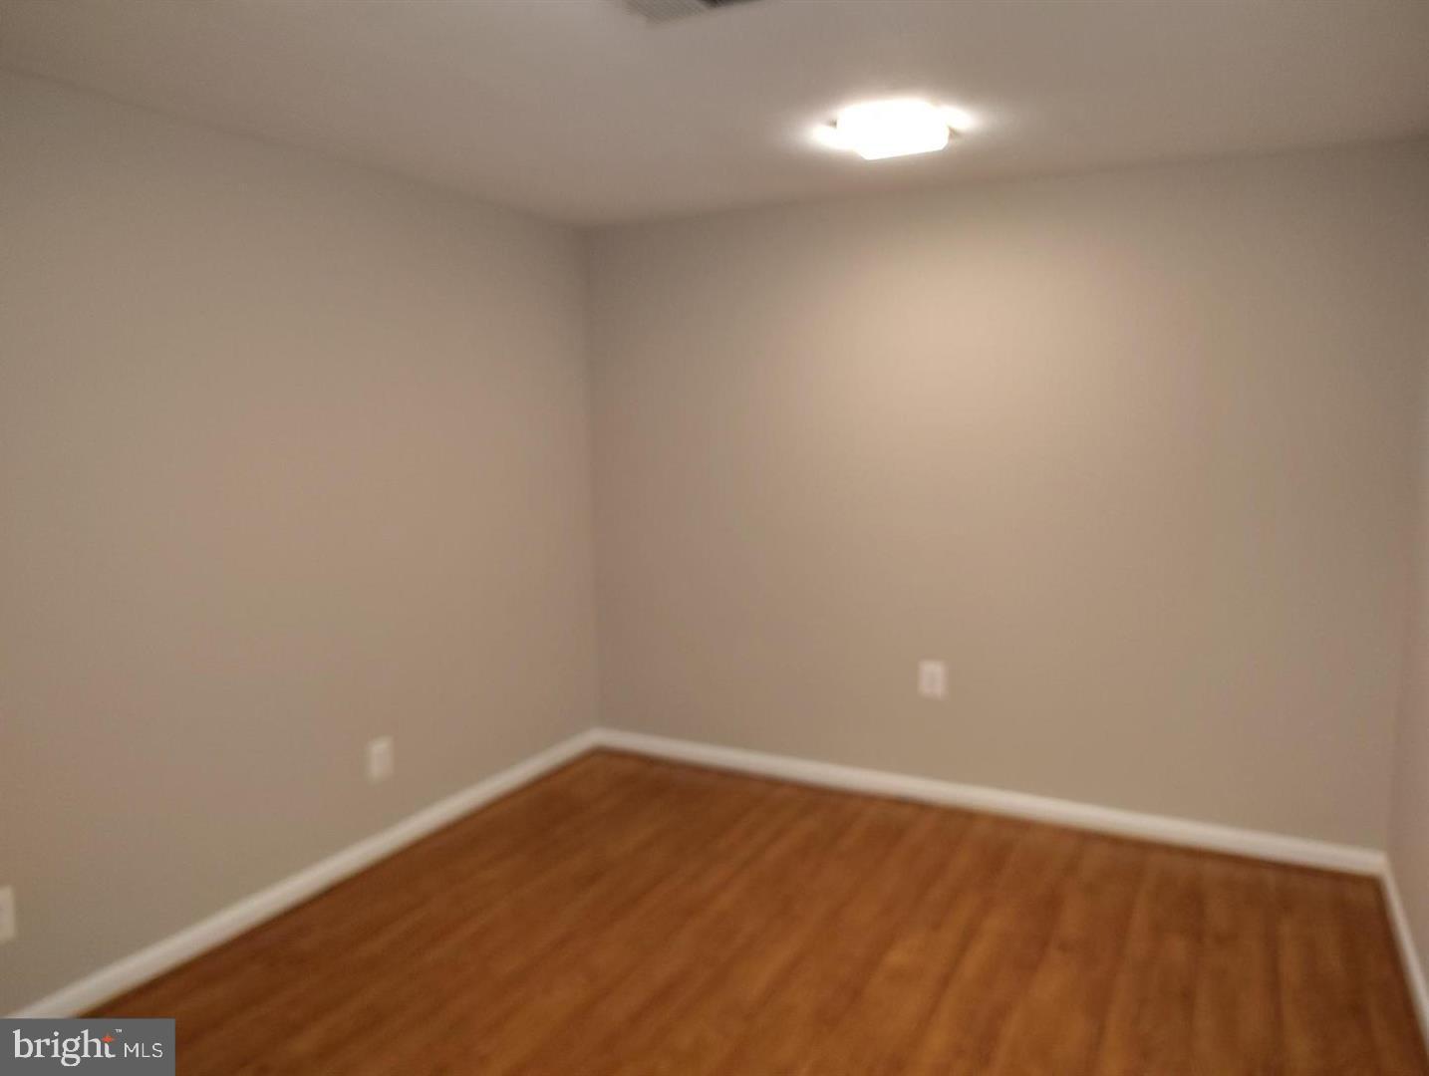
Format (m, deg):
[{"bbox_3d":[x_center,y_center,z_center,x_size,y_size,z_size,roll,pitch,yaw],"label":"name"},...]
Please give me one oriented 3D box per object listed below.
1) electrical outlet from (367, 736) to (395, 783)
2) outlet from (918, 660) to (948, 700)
[{"bbox_3d":[-1.036,0.688,3.088,0.012,0.122,0.080,3,8,28],"label":"electrical outlet"},{"bbox_3d":[0.755,0.491,3.442,0.080,0.122,0.012,3,8,28],"label":"outlet"}]

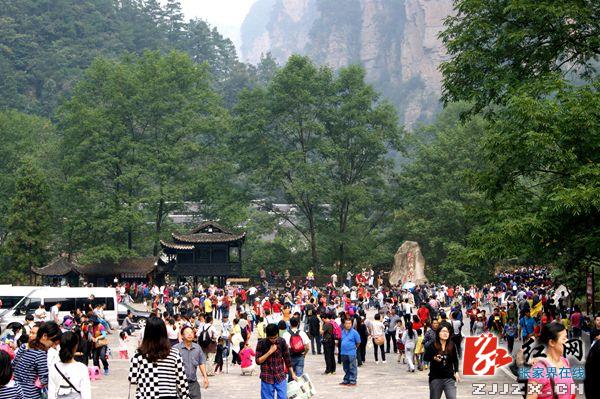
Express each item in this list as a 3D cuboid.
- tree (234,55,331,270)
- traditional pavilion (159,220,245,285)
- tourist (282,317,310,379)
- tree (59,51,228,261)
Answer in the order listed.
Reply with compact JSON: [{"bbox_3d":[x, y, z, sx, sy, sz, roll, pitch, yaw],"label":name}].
[{"bbox_3d":[-1.954,-4.101,124.567,10.890,24.450,11.000,0,-4,0],"label":"tree"},{"bbox_3d":[-9.775,5.906,111.857,8.430,7.610,7.500,0,-4,0],"label":"traditional pavilion"},{"bbox_3d":[-0.079,3.724,27.410,0.660,1.680,0.460,1,-4,-8],"label":"tourist"},{"bbox_3d":[-17.472,-3.996,124.560,18.890,25.570,16.000,0,-4,0],"label":"tree"}]

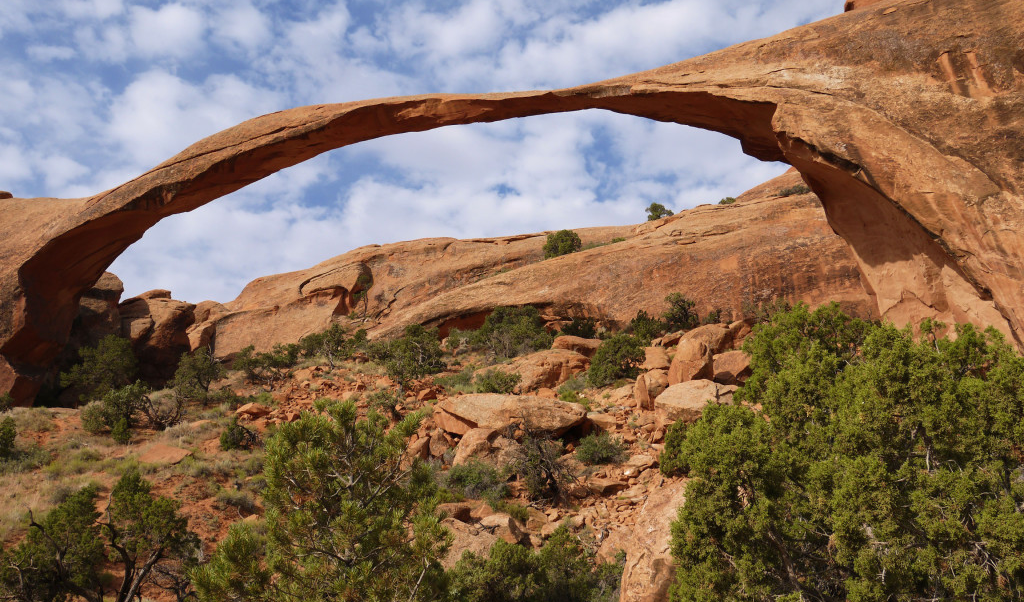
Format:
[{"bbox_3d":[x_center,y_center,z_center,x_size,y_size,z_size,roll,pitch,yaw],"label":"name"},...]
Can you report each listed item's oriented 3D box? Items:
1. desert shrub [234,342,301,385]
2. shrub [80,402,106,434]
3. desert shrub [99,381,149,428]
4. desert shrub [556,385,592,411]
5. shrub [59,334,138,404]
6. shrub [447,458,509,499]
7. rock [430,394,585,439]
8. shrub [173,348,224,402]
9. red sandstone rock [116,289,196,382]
[{"bbox_3d":[-22.139,5.659,75.000,5.980,3.860,4.480,3,-11,-16],"label":"desert shrub"},{"bbox_3d":[-29.810,8.441,59.000,1.850,2.210,1.760,5,-12,-26],"label":"shrub"},{"bbox_3d":[-28.611,7.622,61.000,3.680,3.290,3.130,5,-12,-25],"label":"desert shrub"},{"bbox_3d":[4.301,6.710,57.000,2.403,1.736,2.163,-1,-9,4],"label":"desert shrub"},{"bbox_3d":[-39.438,6.438,79.000,7.630,6.480,6.490,5,-12,-26],"label":"shrub"},{"bbox_3d":[-1.833,9.482,44.000,3.401,2.061,2.721,0,-9,-2],"label":"shrub"},{"bbox_3d":[-0.172,7.879,57.000,10.600,2.940,4.770,0,-11,0],"label":"rock"},{"bbox_3d":[-26.494,6.212,70.000,4.263,4.427,3.836,3,-10,-20],"label":"shrub"},{"bbox_3d":[-32.619,3.349,76.000,6.764,8.188,6.088,4,-10,-23],"label":"red sandstone rock"}]

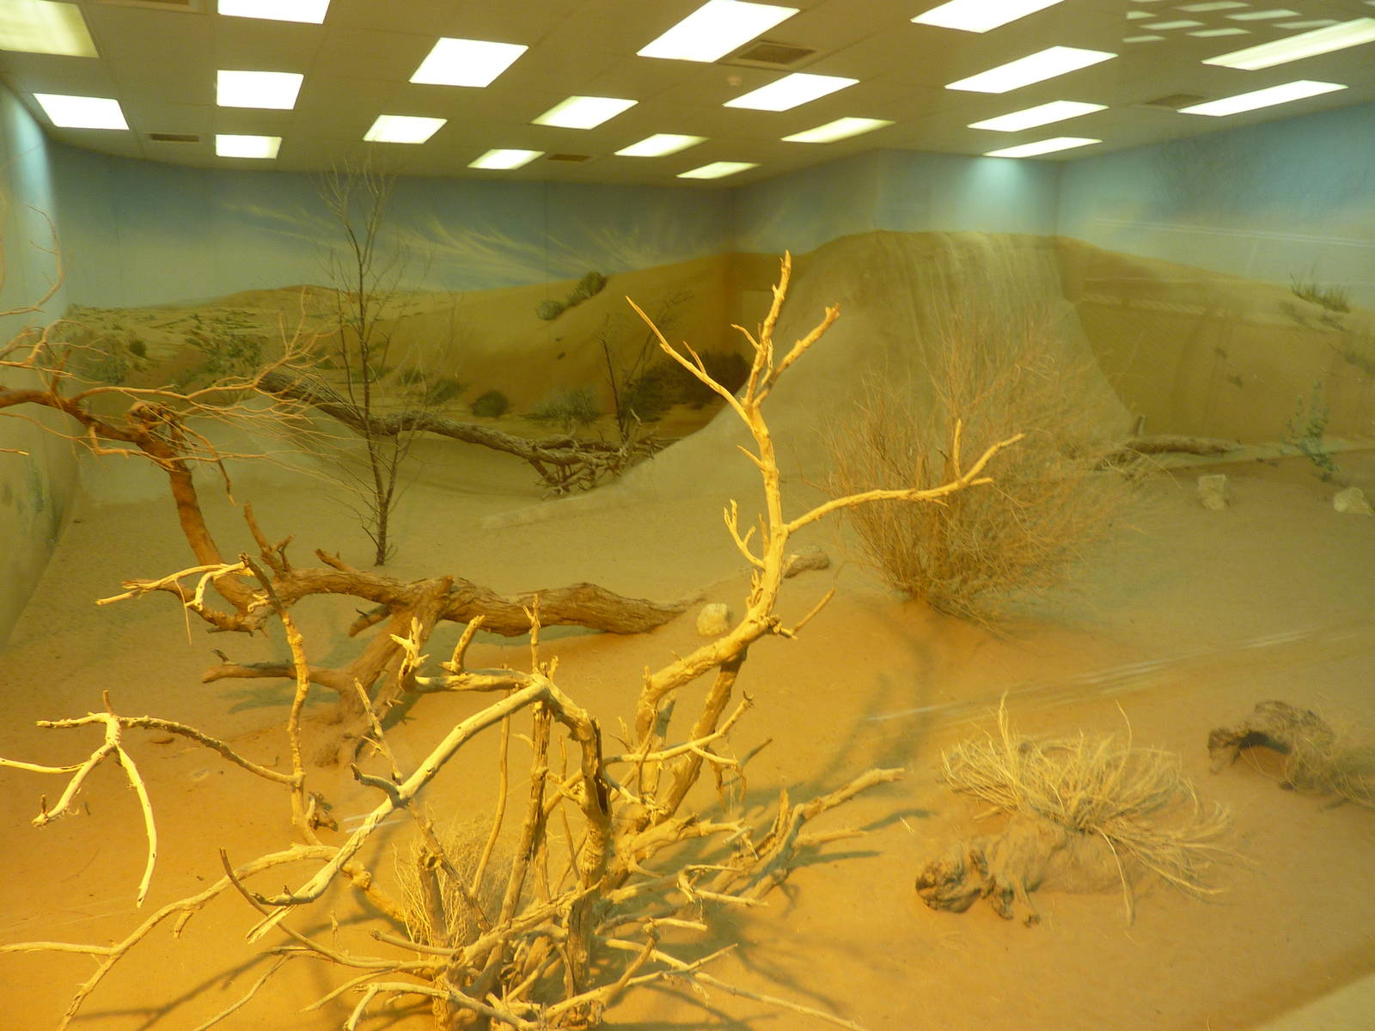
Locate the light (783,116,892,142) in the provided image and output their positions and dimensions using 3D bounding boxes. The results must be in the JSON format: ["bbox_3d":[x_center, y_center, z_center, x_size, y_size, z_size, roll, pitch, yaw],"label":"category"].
[{"bbox_3d":[1.359,-3.524,9.056,0.570,0.070,1.160,-6,12,-24],"label":"light"}]

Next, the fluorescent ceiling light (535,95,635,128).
[{"bbox_3d":[-0.859,-3.286,8.092,0.560,0.070,1.160,-6,12,-24],"label":"fluorescent ceiling light"}]

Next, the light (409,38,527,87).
[{"bbox_3d":[-1.451,-2.970,6.492,0.570,0.070,1.160,-6,12,-24],"label":"light"}]

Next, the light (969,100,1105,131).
[{"bbox_3d":[2.970,-3.418,8.472,0.570,0.070,1.160,-6,12,-24],"label":"light"}]

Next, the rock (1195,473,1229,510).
[{"bbox_3d":[4.169,-0.185,7.868,0.230,0.250,0.200,5,12,28],"label":"rock"}]

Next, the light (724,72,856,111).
[{"bbox_3d":[0.758,-3.200,7.481,0.570,0.070,1.160,-6,12,-24],"label":"light"}]

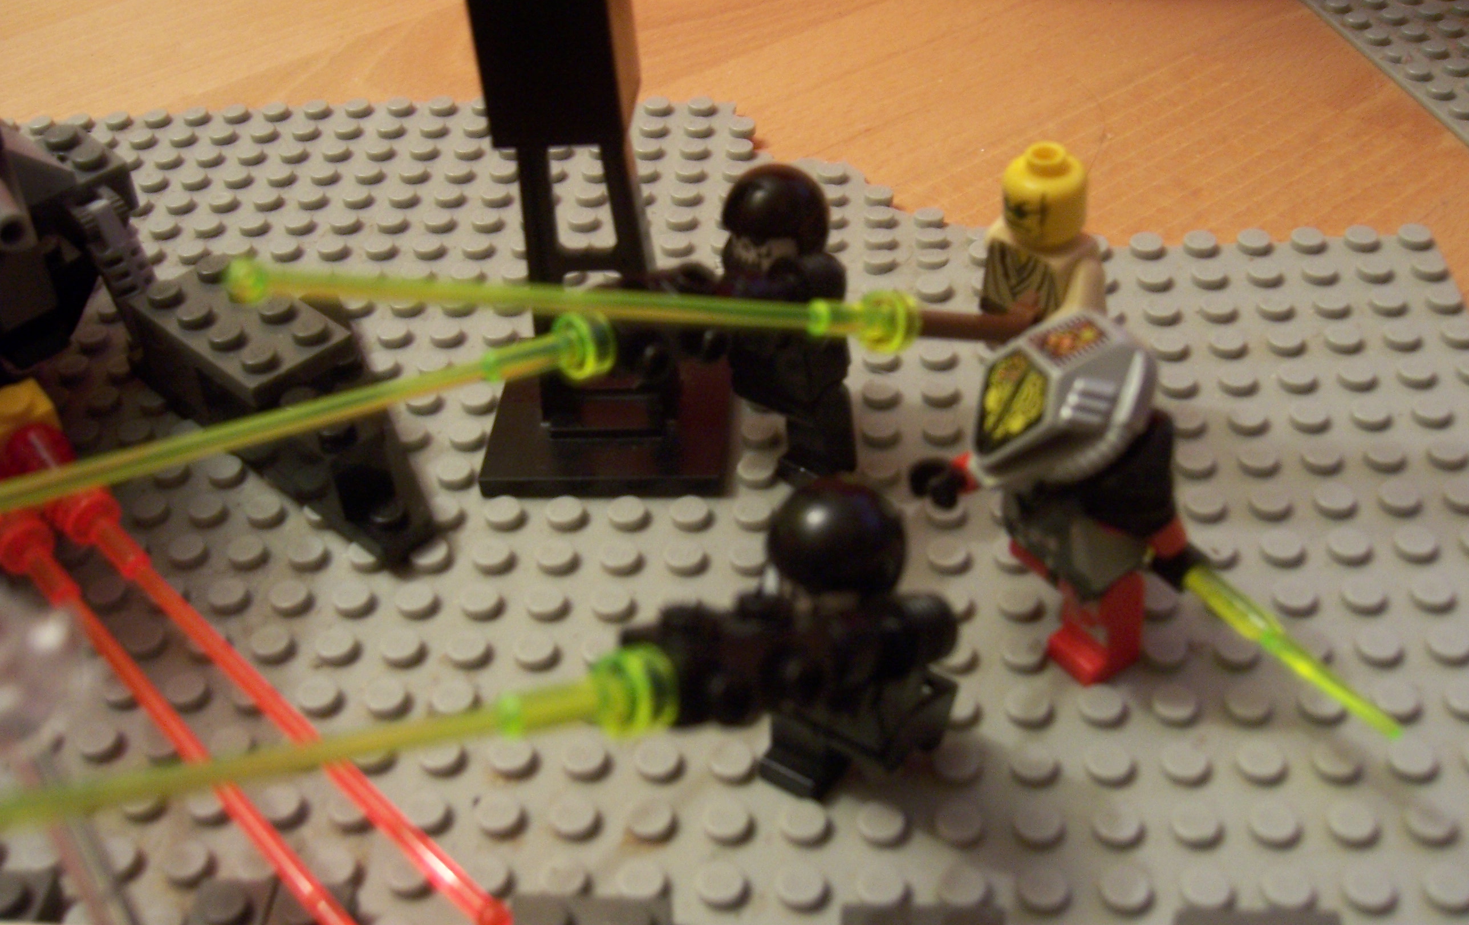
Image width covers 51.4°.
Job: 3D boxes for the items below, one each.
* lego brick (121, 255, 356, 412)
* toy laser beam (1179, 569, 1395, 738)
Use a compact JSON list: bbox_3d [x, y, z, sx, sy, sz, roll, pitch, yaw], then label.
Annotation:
[{"bbox_3d":[-0.067,-0.019,0.205,0.032,0.005,0.016,30,52,34],"label":"lego brick"},{"bbox_3d":[0.056,0.019,0.158,0.003,0.003,0.031,-29,48,-24],"label":"toy laser beam"}]

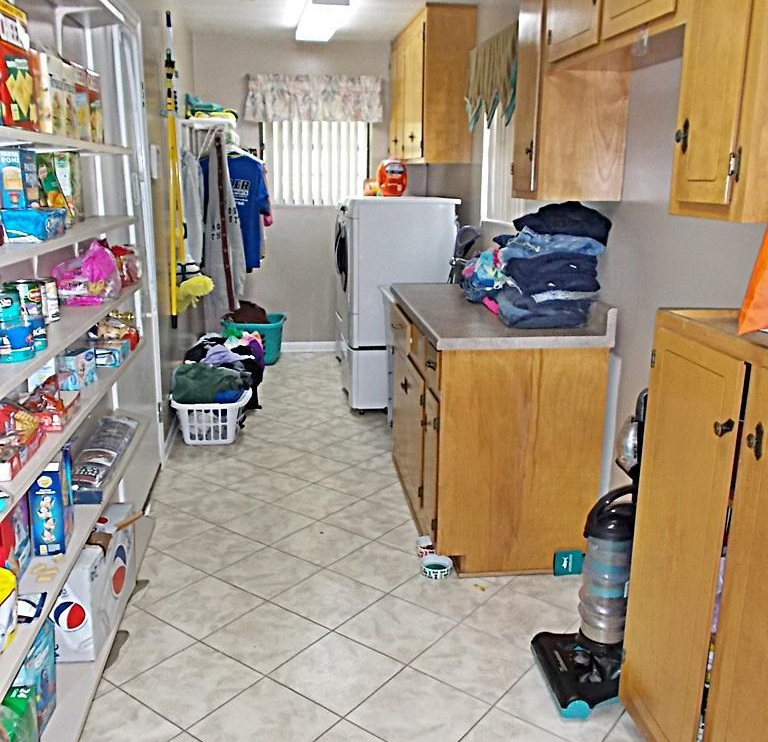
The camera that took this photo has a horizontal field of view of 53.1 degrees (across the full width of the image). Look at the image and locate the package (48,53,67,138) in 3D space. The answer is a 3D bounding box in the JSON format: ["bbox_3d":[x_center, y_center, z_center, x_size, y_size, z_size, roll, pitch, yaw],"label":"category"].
[{"bbox_3d":[-0.794,-0.639,1.812,0.050,0.185,0.120,-1,14,-8],"label":"package"}]

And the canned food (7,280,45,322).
[{"bbox_3d":[-0.821,-0.143,1.781,0.077,0.116,0.077,-1,14,-8],"label":"canned food"}]

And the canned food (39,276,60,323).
[{"bbox_3d":[-0.970,-0.201,2.192,0.076,0.118,0.076,-1,14,-8],"label":"canned food"}]

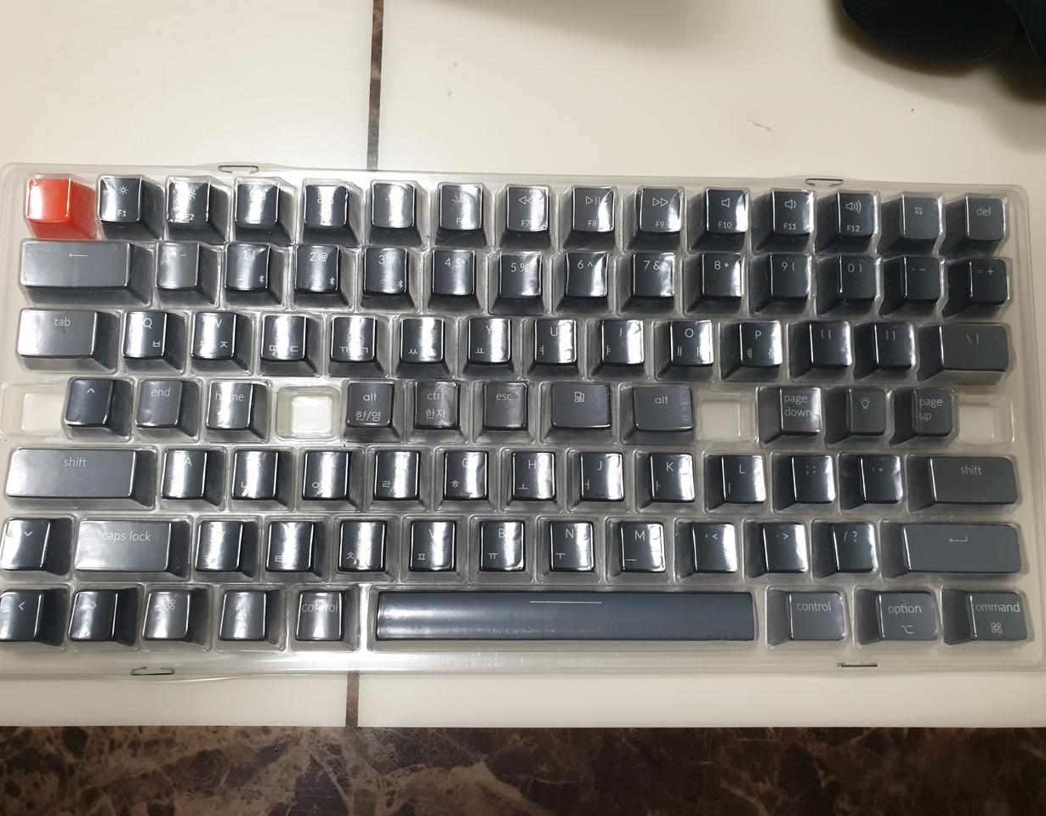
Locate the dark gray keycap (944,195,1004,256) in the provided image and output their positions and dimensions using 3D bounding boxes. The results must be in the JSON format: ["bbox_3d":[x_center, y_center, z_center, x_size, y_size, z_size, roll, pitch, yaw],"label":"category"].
[{"bbox_3d":[0.150,-0.060,0.270,0.018,0.011,0.018,1,82,-3],"label":"dark gray keycap"}]

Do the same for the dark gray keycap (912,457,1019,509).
[{"bbox_3d":[0.143,0.024,0.263,0.033,0.010,0.018,1,82,-3],"label":"dark gray keycap"}]

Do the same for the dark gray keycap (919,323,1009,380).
[{"bbox_3d":[0.146,-0.018,0.268,0.028,0.009,0.018,1,82,-3],"label":"dark gray keycap"}]

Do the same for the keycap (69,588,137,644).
[{"bbox_3d":[-0.126,0.062,0.242,0.018,0.009,0.018,1,82,-3],"label":"keycap"}]

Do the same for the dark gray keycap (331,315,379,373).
[{"bbox_3d":[-0.053,-0.020,0.260,0.018,0.009,0.018,1,81,-3],"label":"dark gray keycap"}]

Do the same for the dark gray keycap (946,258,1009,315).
[{"bbox_3d":[0.150,-0.040,0.268,0.018,0.011,0.018,1,83,-3],"label":"dark gray keycap"}]

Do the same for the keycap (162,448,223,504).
[{"bbox_3d":[-0.102,0.022,0.251,0.018,0.009,0.018,1,82,-3],"label":"keycap"}]

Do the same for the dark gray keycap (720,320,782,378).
[{"bbox_3d":[0.075,-0.019,0.262,0.018,0.010,0.018,1,83,-3],"label":"dark gray keycap"}]

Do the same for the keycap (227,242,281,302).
[{"bbox_3d":[-0.085,-0.043,0.258,0.018,0.011,0.018,1,83,-3],"label":"keycap"}]

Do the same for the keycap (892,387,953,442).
[{"bbox_3d":[0.130,0.003,0.264,0.018,0.011,0.018,1,82,-3],"label":"keycap"}]

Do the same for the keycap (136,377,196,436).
[{"bbox_3d":[-0.110,0.000,0.251,0.018,0.009,0.018,1,83,-3],"label":"keycap"}]

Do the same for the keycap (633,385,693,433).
[{"bbox_3d":[0.043,0.002,0.258,0.023,0.009,0.018,1,83,-3],"label":"keycap"}]

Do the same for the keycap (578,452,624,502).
[{"bbox_3d":[0.024,0.023,0.257,0.018,0.009,0.018,1,82,-3],"label":"keycap"}]

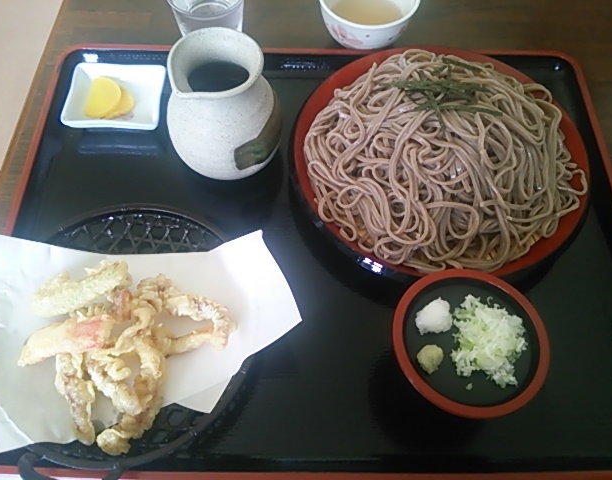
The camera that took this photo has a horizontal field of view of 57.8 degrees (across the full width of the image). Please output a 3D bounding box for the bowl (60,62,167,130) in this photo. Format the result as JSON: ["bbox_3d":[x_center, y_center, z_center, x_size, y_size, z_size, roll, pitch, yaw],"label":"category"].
[{"bbox_3d":[-0.165,-0.121,0.485,0.082,0.021,0.073,3,61,2],"label":"bowl"}]

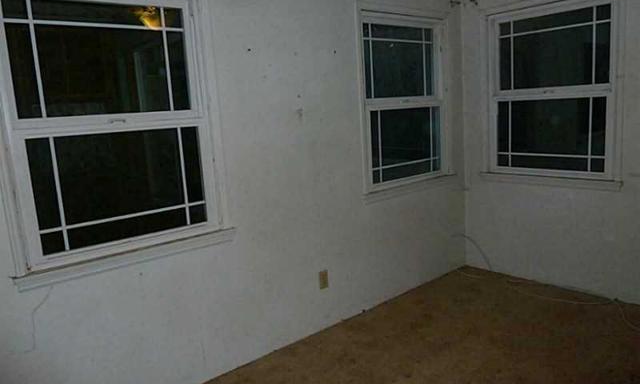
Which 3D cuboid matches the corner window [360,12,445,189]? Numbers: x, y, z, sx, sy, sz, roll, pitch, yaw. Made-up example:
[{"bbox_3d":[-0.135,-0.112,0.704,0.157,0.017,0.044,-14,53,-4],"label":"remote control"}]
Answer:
[{"bbox_3d":[0.645,-0.669,3.395,0.893,1.181,0.070,-11,12,-39],"label":"corner window"}]

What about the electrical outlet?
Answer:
[{"bbox_3d":[0.030,0.564,2.960,0.073,0.121,0.012,-11,12,-39],"label":"electrical outlet"}]

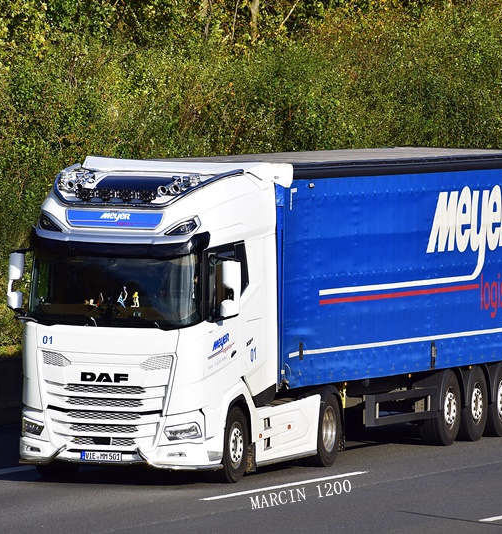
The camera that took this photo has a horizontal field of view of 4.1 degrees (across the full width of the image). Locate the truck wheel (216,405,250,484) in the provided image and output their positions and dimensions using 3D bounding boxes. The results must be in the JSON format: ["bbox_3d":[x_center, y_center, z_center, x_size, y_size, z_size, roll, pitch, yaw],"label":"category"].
[{"bbox_3d":[-0.343,2.218,87.545,0.364,0.975,0.975,1,2,18],"label":"truck wheel"}]

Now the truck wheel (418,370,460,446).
[{"bbox_3d":[2.591,1.946,96.707,0.389,1.060,1.060,1,2,18],"label":"truck wheel"}]

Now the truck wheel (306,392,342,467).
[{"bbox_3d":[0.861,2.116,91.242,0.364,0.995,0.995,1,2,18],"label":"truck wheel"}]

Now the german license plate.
[{"bbox_3d":[-1.841,2.340,86.379,0.520,0.110,0.012,1,2,18],"label":"german license plate"}]

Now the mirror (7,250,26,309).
[{"bbox_3d":[-2.929,0.173,87.447,0.232,0.727,0.172,1,2,18],"label":"mirror"}]

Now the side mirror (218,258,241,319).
[{"bbox_3d":[-0.266,0.259,86.558,0.242,0.727,0.172,1,2,18],"label":"side mirror"}]

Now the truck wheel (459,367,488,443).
[{"bbox_3d":[2.998,1.915,97.967,0.389,1.060,1.060,1,2,18],"label":"truck wheel"}]

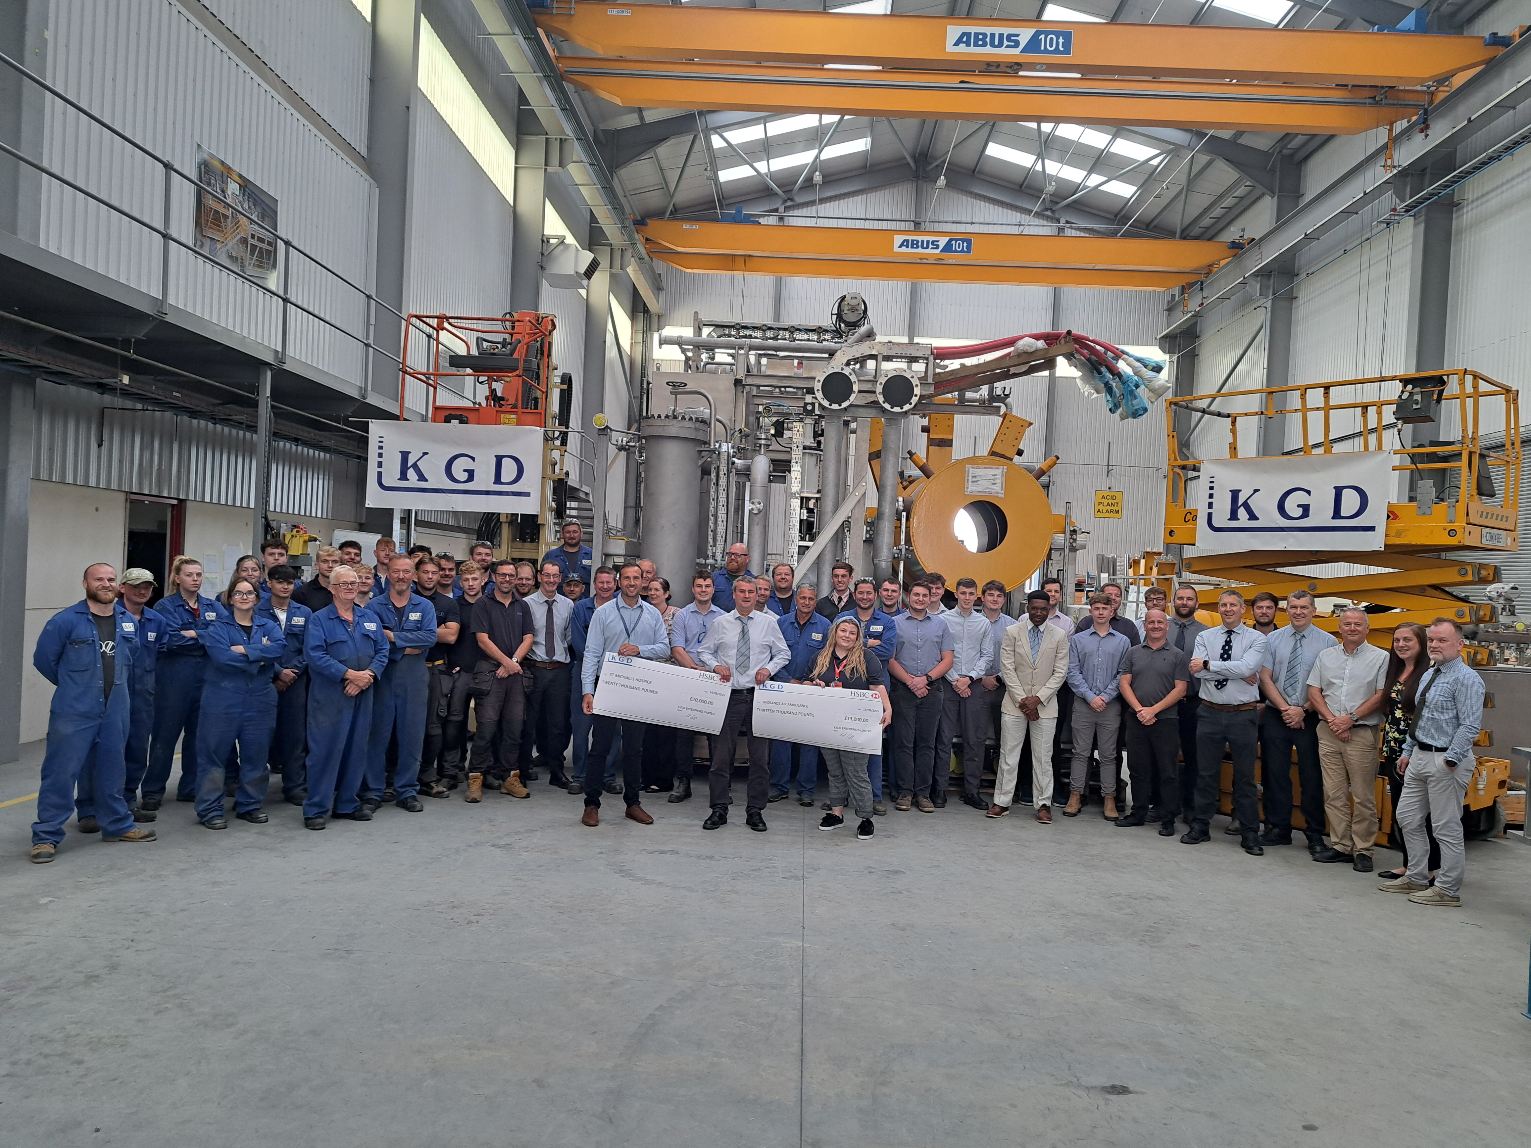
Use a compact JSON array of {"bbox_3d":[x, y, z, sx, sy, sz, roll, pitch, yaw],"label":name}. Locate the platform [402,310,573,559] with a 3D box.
[{"bbox_3d":[-2.552,-0.302,10.002,1.380,4.000,1.600,3,0,2],"label":"platform"}]

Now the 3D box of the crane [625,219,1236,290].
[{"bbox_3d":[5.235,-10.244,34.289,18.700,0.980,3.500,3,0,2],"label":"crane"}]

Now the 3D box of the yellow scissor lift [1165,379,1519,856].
[{"bbox_3d":[4.661,0.283,8.867,1.150,3.550,2.450,3,0,-38],"label":"yellow scissor lift"}]

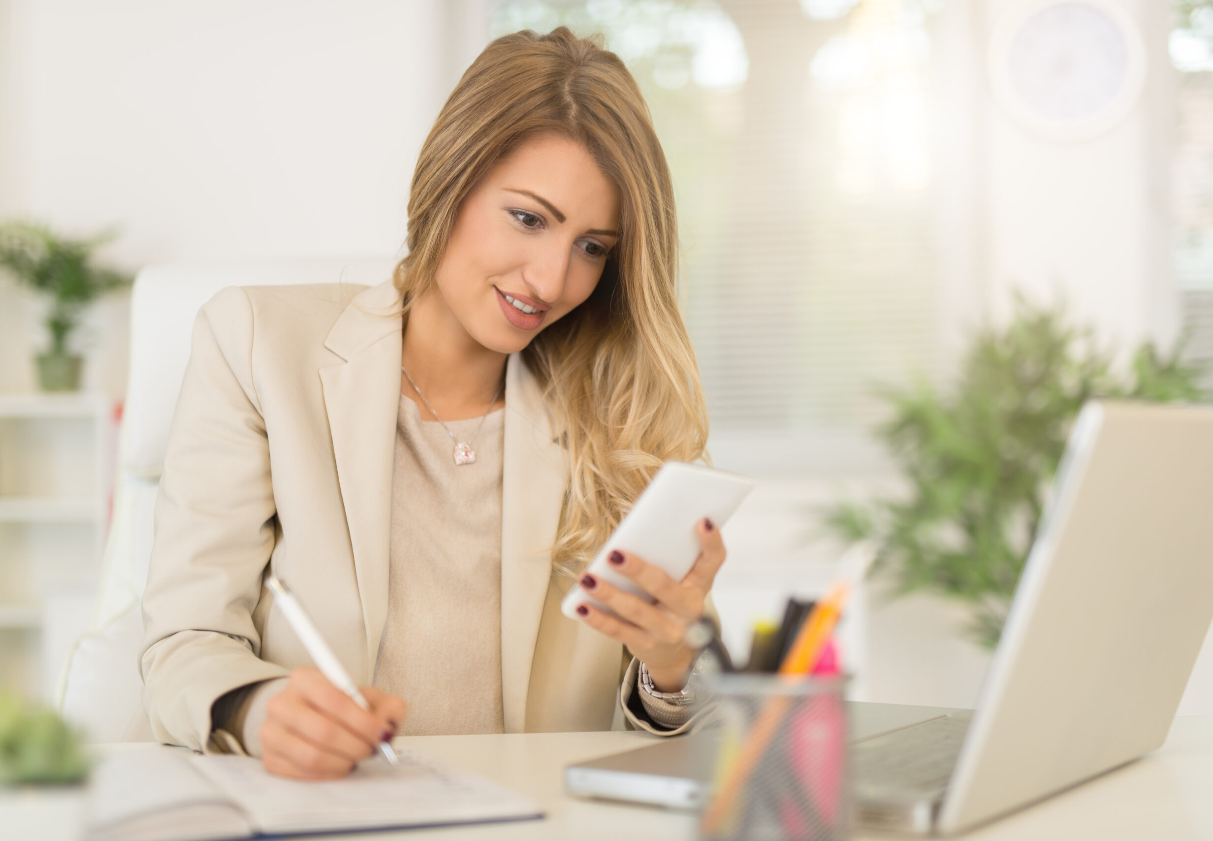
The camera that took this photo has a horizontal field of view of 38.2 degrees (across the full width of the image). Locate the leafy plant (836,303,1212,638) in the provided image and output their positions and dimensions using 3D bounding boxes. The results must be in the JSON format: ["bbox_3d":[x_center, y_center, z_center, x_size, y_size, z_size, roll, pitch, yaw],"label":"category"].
[{"bbox_3d":[0.711,0.399,2.942,0.640,1.199,0.620,-1,-1,0],"label":"leafy plant"}]

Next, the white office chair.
[{"bbox_3d":[-0.171,0.414,1.412,0.610,1.139,0.660,-1,-1,-2],"label":"white office chair"}]

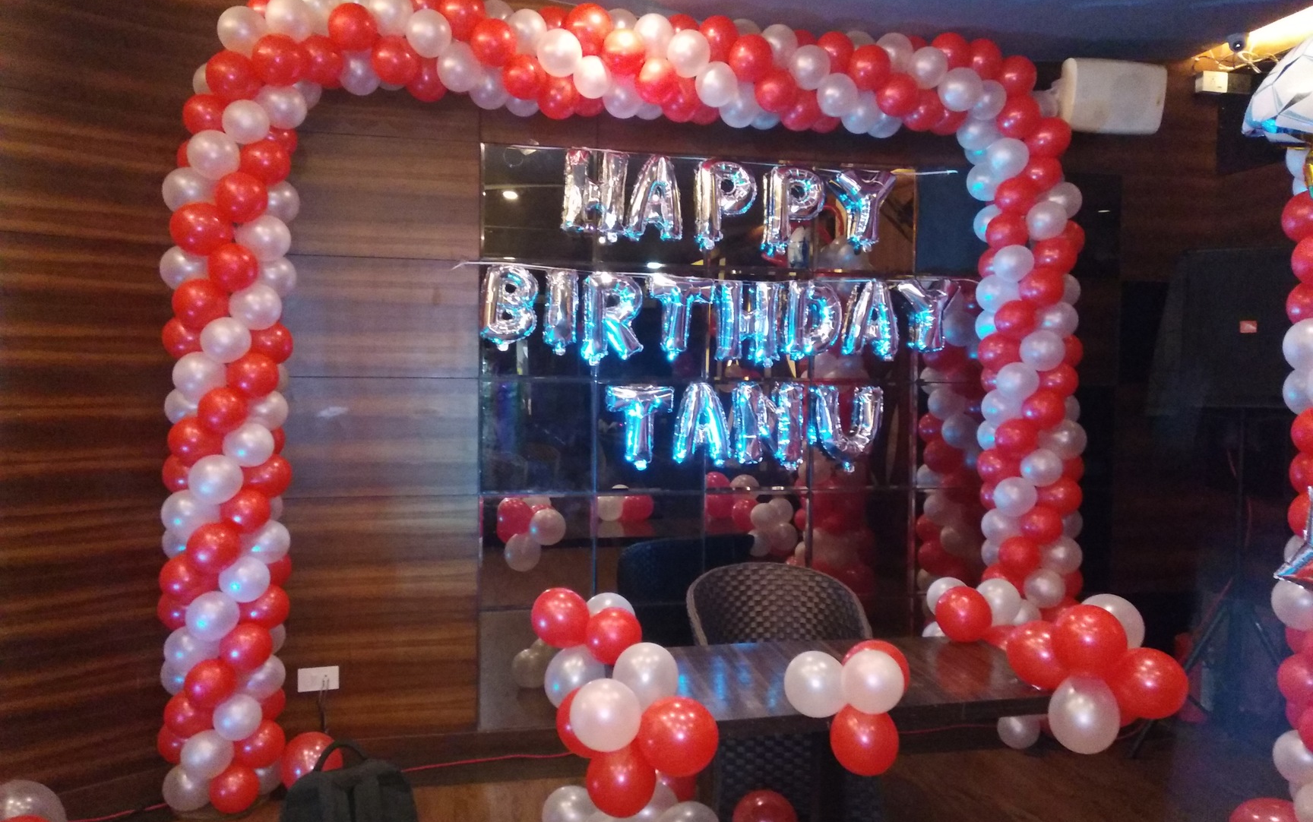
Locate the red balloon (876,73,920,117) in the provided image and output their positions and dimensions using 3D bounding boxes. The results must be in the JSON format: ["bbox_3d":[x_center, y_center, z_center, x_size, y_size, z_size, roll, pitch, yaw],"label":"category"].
[{"bbox_3d":[0.890,-1.164,3.632,0.157,0.157,0.157,0,0,-12],"label":"red balloon"}]

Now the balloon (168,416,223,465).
[{"bbox_3d":[-1.540,0.098,3.300,0.175,0.165,0.178,0,1,-11],"label":"balloon"}]

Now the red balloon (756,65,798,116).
[{"bbox_3d":[0.434,-1.149,3.535,0.160,0.160,0.160,0,0,0],"label":"red balloon"}]

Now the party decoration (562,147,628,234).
[{"bbox_3d":[-0.243,-0.863,3.860,0.255,0.340,0.080,0,0,-12],"label":"party decoration"}]

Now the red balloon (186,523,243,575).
[{"bbox_3d":[-1.482,0.463,3.310,0.186,0.179,0.186,0,0,-12],"label":"red balloon"}]

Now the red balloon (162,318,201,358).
[{"bbox_3d":[-1.625,-0.255,3.400,0.160,0.157,0.160,0,2,-11],"label":"red balloon"}]

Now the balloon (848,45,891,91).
[{"bbox_3d":[0.805,-1.298,3.729,0.167,0.170,0.180,0,1,-11],"label":"balloon"}]

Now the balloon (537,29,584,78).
[{"bbox_3d":[-0.345,-1.277,3.513,0.168,0.172,0.180,0,1,-11],"label":"balloon"}]

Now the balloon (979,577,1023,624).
[{"bbox_3d":[1.091,0.605,3.137,0.150,0.150,0.150,0,1,-11],"label":"balloon"}]

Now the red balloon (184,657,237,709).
[{"bbox_3d":[-1.489,0.910,3.295,0.168,0.168,0.180,0,1,-11],"label":"red balloon"}]

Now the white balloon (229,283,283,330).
[{"bbox_3d":[-1.353,-0.353,3.330,0.180,0.166,0.177,0,0,-12],"label":"white balloon"}]

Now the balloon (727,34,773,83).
[{"bbox_3d":[0.336,-1.256,3.515,0.163,0.168,0.163,0,1,0],"label":"balloon"}]

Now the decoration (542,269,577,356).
[{"bbox_3d":[-0.363,-0.370,3.690,0.130,0.320,0.060,0,2,-11],"label":"decoration"}]

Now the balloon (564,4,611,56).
[{"bbox_3d":[-0.236,-1.319,3.414,0.165,0.165,0.165,0,0,-12],"label":"balloon"}]

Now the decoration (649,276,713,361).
[{"bbox_3d":[0.097,-0.372,3.865,0.243,0.328,0.070,0,1,-11],"label":"decoration"}]

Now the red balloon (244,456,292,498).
[{"bbox_3d":[-1.344,0.224,3.410,0.160,0.150,0.160,0,2,-11],"label":"red balloon"}]

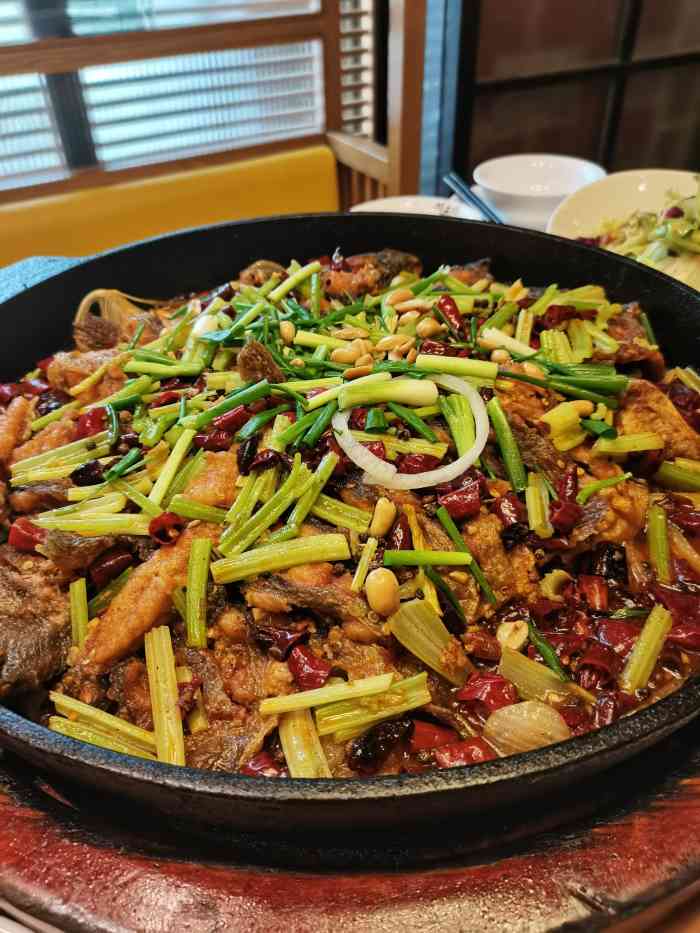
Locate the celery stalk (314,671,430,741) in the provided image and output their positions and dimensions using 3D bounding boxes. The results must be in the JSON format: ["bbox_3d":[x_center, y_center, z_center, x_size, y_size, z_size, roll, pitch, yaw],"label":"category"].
[{"bbox_3d":[0.007,0.067,0.198,0.033,0.007,0.011,-12,40,-9],"label":"celery stalk"}]

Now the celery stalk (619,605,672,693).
[{"bbox_3d":[0.087,0.053,0.205,0.006,0.005,0.029,20,49,25],"label":"celery stalk"}]

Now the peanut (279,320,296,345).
[{"bbox_3d":[-0.029,-0.063,0.331,0.008,0.007,0.013,0,54,2],"label":"peanut"}]

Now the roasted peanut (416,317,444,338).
[{"bbox_3d":[0.037,-0.064,0.324,0.012,0.009,0.009,-9,39,-16],"label":"roasted peanut"}]

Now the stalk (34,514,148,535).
[{"bbox_3d":[-0.089,0.020,0.244,0.041,0.005,0.007,2,39,3],"label":"stalk"}]

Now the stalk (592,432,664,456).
[{"bbox_3d":[0.106,-0.009,0.266,0.031,0.004,0.006,-5,38,-17],"label":"stalk"}]

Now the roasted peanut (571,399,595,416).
[{"bbox_3d":[0.097,-0.025,0.294,0.010,0.004,0.005,-15,42,-24],"label":"roasted peanut"}]

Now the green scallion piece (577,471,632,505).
[{"bbox_3d":[0.097,0.008,0.266,0.026,0.003,0.003,-23,44,-18],"label":"green scallion piece"}]

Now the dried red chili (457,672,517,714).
[{"bbox_3d":[0.036,0.059,0.183,0.015,0.007,0.011,-2,38,-1],"label":"dried red chili"}]

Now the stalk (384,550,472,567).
[{"bbox_3d":[0.026,0.031,0.234,0.029,0.004,0.004,0,40,-1],"label":"stalk"}]

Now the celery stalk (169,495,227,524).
[{"bbox_3d":[-0.051,0.014,0.236,0.022,0.004,0.005,12,41,18],"label":"celery stalk"}]

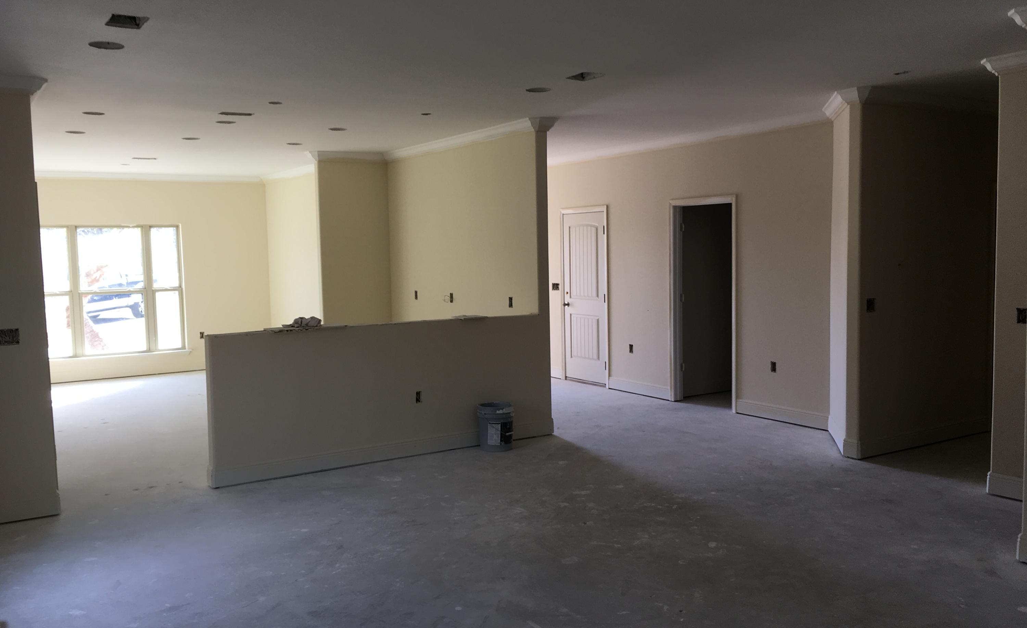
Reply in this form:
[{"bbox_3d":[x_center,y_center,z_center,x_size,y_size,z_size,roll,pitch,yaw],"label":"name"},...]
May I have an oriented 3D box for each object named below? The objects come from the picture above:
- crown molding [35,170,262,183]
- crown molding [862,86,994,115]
[{"bbox_3d":[-4.870,-1.850,11.665,3.033,0.100,0.090,-4,5,-32],"label":"crown molding"},{"bbox_3d":[3.338,-1.624,6.717,1.906,0.100,0.090,-4,5,-32],"label":"crown molding"}]

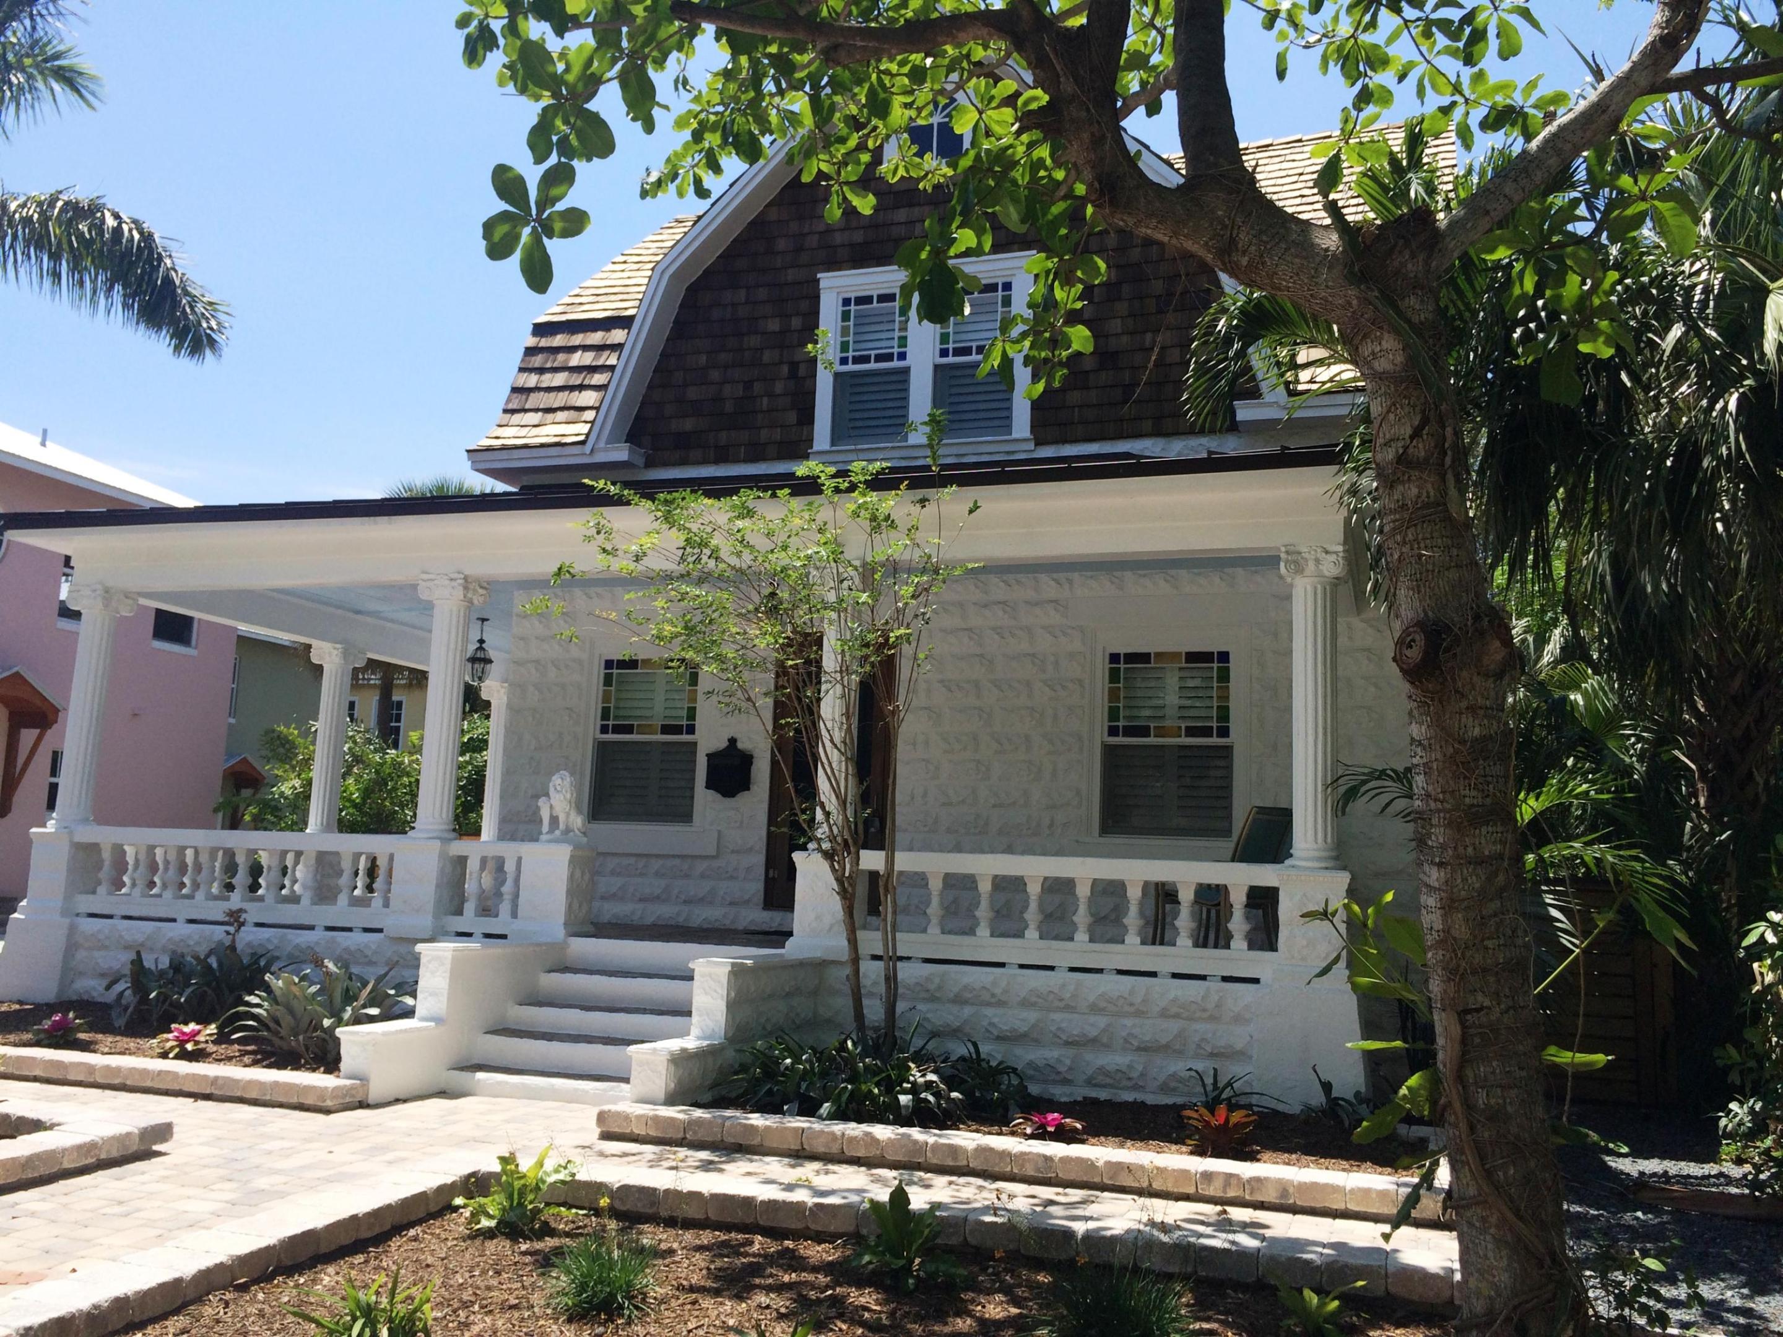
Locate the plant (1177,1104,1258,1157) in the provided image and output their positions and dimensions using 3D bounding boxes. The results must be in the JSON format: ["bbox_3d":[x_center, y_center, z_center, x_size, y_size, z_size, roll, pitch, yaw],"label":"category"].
[{"bbox_3d":[1.480,2.083,6.755,0.335,0.210,0.335,0,-8,12],"label":"plant"}]

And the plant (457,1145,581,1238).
[{"bbox_3d":[-1.343,1.861,5.358,0.440,0.269,0.418,4,-8,-13],"label":"plant"}]

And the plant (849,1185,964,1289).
[{"bbox_3d":[0.056,1.847,4.935,0.396,0.282,0.376,2,-8,1],"label":"plant"}]

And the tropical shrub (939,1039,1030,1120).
[{"bbox_3d":[0.492,2.155,7.915,0.471,0.366,0.447,2,-8,4],"label":"tropical shrub"}]

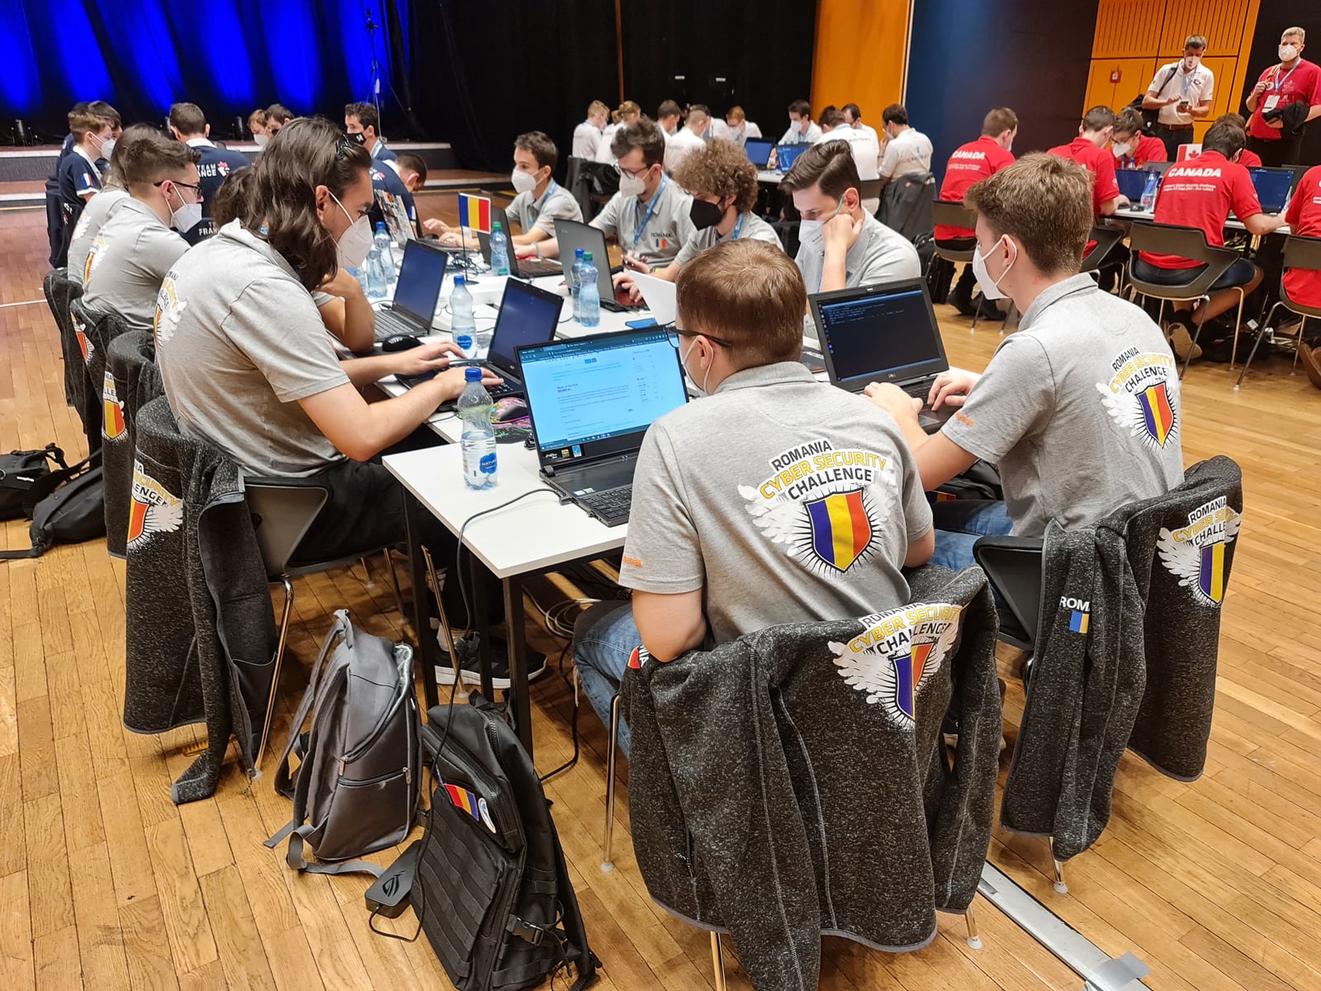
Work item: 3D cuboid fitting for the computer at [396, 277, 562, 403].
[{"bbox_3d":[-0.454,-0.380,2.350,0.325,0.229,0.340,-13,26,-28],"label":"computer"}]

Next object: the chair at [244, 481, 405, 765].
[{"bbox_3d":[-0.841,0.148,2.315,0.540,0.770,0.520,-16,28,-31],"label":"chair"}]

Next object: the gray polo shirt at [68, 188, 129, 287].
[{"bbox_3d":[-2.006,-0.882,3.679,0.440,0.620,0.490,-14,26,-29],"label":"gray polo shirt"}]

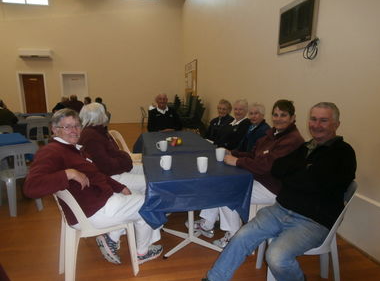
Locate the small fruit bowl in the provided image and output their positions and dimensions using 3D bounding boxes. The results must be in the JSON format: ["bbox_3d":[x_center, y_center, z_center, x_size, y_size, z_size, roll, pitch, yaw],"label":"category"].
[{"bbox_3d":[-0.180,0.011,3.133,0.180,0.080,0.180,0,11,0],"label":"small fruit bowl"}]

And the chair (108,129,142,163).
[{"bbox_3d":[-0.860,0.271,3.746,0.520,0.800,0.480,-2,12,-11],"label":"chair"}]

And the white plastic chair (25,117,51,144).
[{"bbox_3d":[-3.140,-0.081,5.511,0.480,0.800,0.520,-6,13,-29],"label":"white plastic chair"}]

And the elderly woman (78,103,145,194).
[{"bbox_3d":[-0.640,0.267,2.542,0.770,1.270,0.500,-4,12,-18],"label":"elderly woman"}]

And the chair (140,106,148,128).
[{"bbox_3d":[-1.420,-0.714,8.729,0.520,0.790,0.480,2,12,11],"label":"chair"}]

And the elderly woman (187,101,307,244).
[{"bbox_3d":[0.480,0.300,2.375,0.920,1.280,0.520,-3,12,-14],"label":"elderly woman"}]

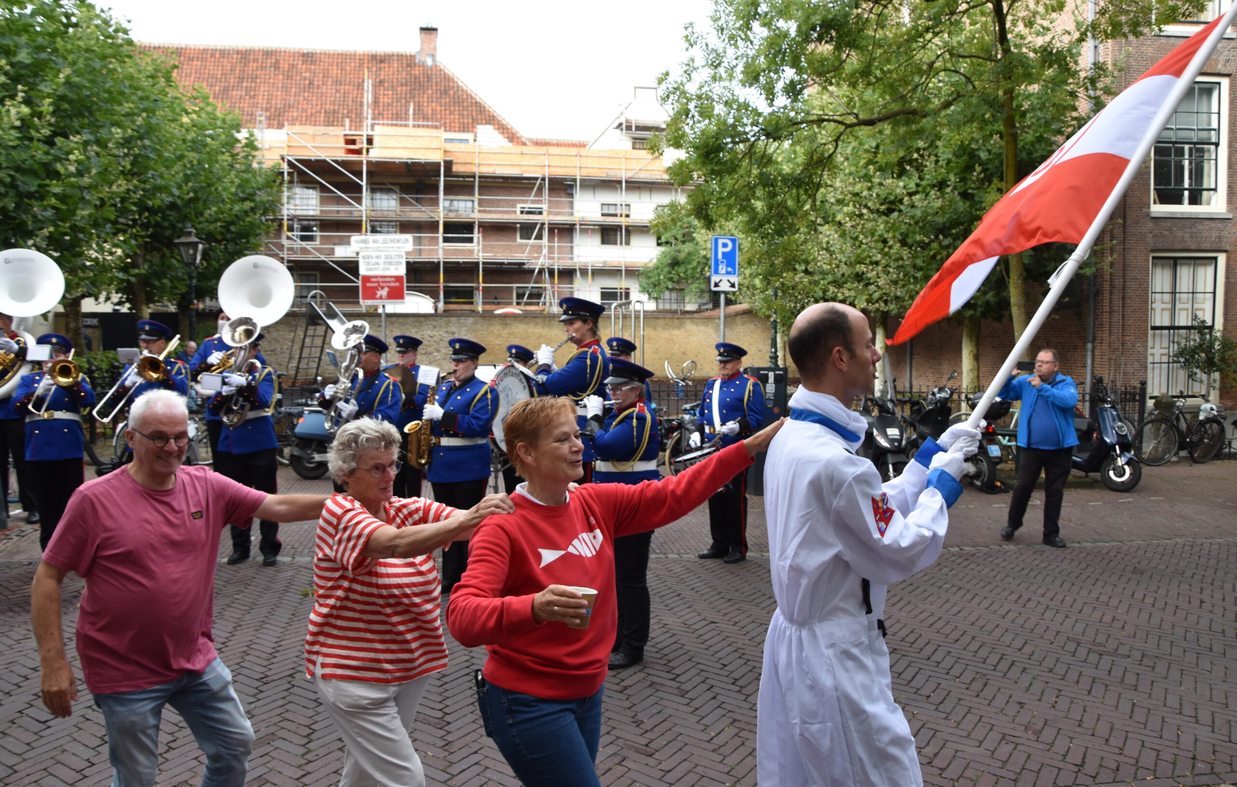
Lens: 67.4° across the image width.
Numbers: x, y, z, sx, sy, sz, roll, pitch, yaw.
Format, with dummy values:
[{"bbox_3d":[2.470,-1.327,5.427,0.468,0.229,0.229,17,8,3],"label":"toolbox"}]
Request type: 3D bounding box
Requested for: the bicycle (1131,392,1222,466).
[{"bbox_3d":[8.498,0.515,14.087,1.800,1.100,0.600,-1,3,-16],"label":"bicycle"}]

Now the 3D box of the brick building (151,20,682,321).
[{"bbox_3d":[-10.462,-9.030,46.634,27.000,17.000,12.000,0,3,-7],"label":"brick building"}]

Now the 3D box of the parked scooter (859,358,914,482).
[{"bbox_3d":[3.149,0.359,11.879,0.700,1.570,1.750,0,3,-12],"label":"parked scooter"}]

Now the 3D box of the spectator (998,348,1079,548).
[{"bbox_3d":[3.688,0.463,8.179,0.680,1.710,0.500,2,3,34],"label":"spectator"}]

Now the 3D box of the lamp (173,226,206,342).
[{"bbox_3d":[-6.996,-0.887,15.076,0.500,3.680,0.500,0,3,-8],"label":"lamp"}]

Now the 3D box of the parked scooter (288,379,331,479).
[{"bbox_3d":[-3.252,0.500,11.836,1.780,1.240,0.700,-1,3,-20],"label":"parked scooter"}]

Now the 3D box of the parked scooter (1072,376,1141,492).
[{"bbox_3d":[5.848,0.478,11.834,0.700,1.360,1.800,0,3,-12],"label":"parked scooter"}]

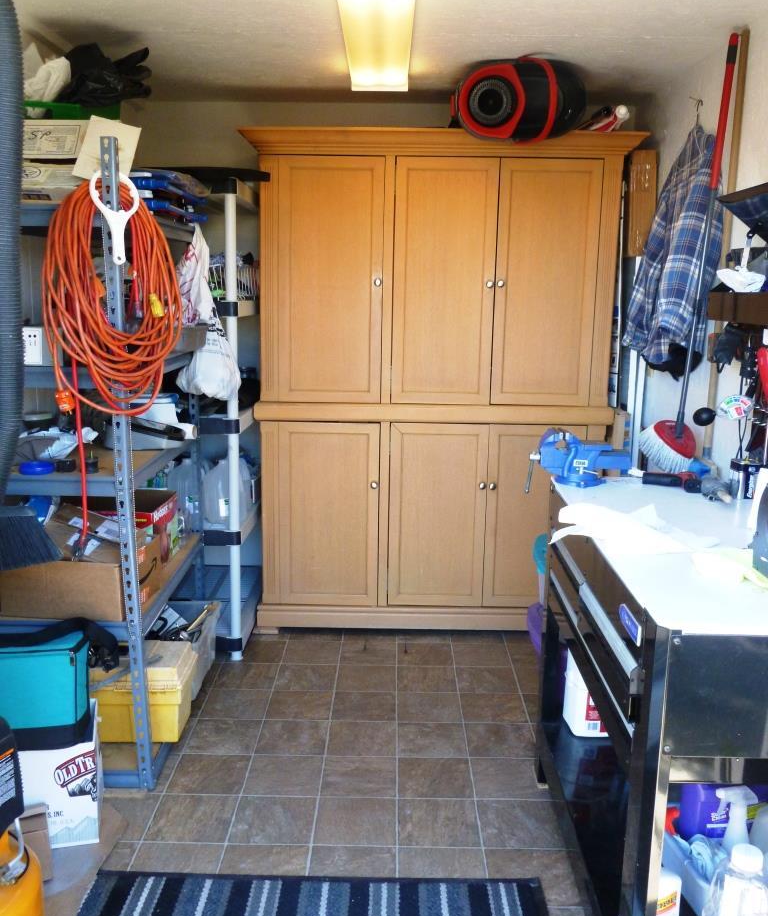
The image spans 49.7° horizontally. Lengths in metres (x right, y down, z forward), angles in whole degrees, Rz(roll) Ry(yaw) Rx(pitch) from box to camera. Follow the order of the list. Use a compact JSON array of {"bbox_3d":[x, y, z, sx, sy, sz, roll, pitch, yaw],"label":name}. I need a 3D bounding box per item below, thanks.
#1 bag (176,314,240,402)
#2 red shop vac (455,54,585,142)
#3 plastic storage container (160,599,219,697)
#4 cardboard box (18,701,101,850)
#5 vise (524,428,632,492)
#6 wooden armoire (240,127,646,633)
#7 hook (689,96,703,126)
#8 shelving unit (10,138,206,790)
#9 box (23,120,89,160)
[{"bbox_3d":[-0.604,-0.354,2.853,0.210,0.310,0.200,1,11,1],"label":"bag"},{"bbox_3d":[0.489,-1.288,2.983,0.470,0.280,0.330,1,11,1],"label":"red shop vac"},{"bbox_3d":[-0.841,0.693,3.019,0.440,0.235,0.400,1,11,1],"label":"plastic storage container"},{"bbox_3d":[-0.942,0.869,2.270,0.300,0.297,0.240,-2,11,-15],"label":"cardboard box"},{"bbox_3d":[0.525,0.013,2.252,0.280,0.160,0.150,1,11,1],"label":"vise"},{"bbox_3d":[0.221,-0.290,3.659,1.570,2.066,0.620,1,11,1],"label":"wooden armoire"},{"bbox_3d":[1.147,-1.290,3.080,0.050,0.110,0.035,1,11,1],"label":"hook"},{"bbox_3d":[-0.922,-0.005,2.718,0.457,1.840,0.914,0,11,-1],"label":"shelving unit"},{"bbox_3d":[-0.898,-0.860,2.311,0.420,0.100,0.300,1,11,1],"label":"box"}]

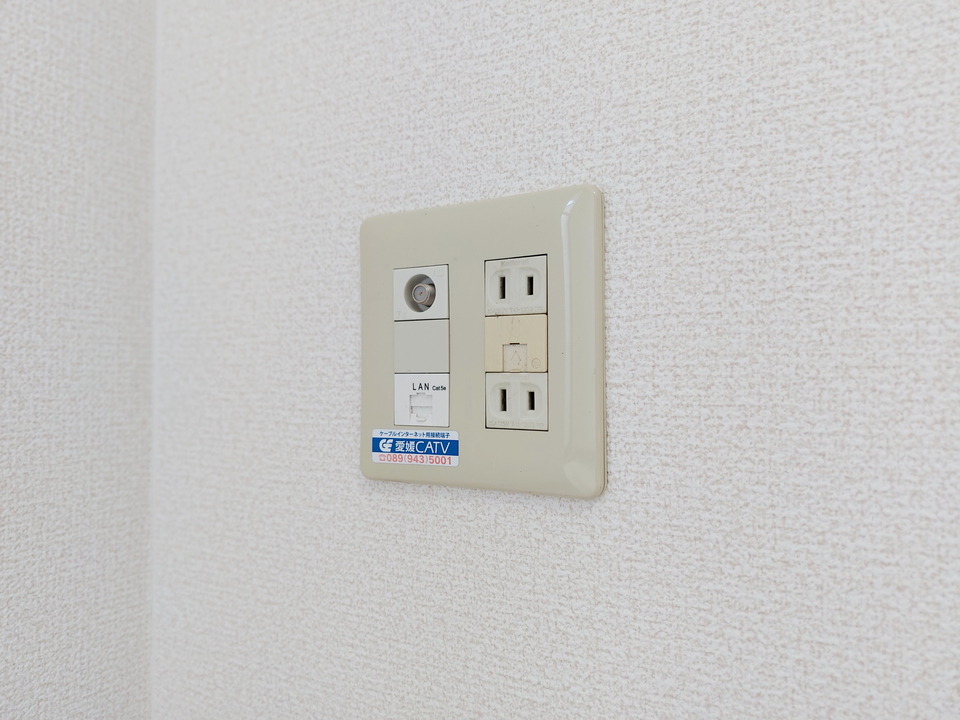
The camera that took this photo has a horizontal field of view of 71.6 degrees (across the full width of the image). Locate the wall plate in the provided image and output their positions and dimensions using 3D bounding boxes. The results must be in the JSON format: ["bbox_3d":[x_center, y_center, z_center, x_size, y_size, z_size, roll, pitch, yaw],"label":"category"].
[{"bbox_3d":[-0.004,-0.006,0.277,0.116,0.120,0.009,-1,-1,29],"label":"wall plate"}]

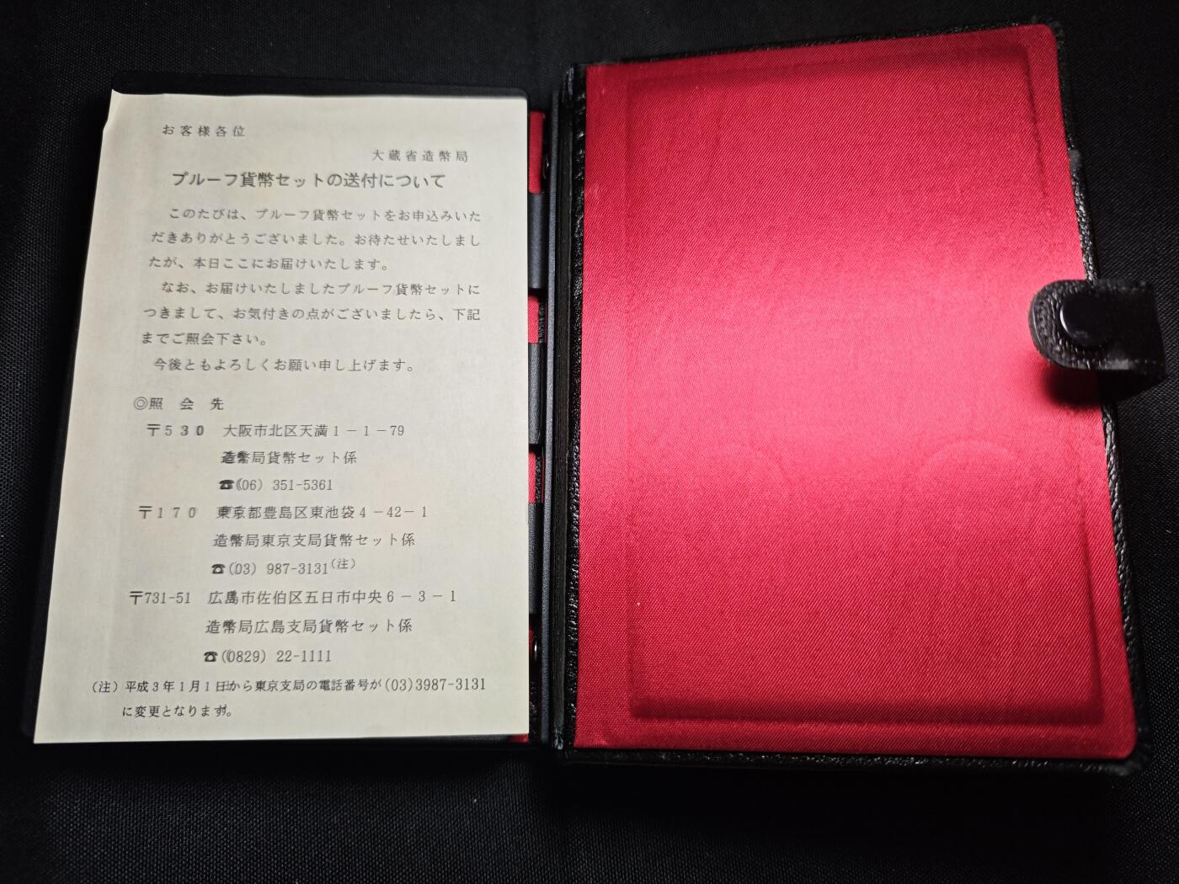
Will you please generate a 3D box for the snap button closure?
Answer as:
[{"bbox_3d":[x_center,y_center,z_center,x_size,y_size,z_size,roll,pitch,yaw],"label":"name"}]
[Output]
[{"bbox_3d":[0.095,-0.024,0.157,0.011,0.003,0.011,0,78,-3],"label":"snap button closure"}]

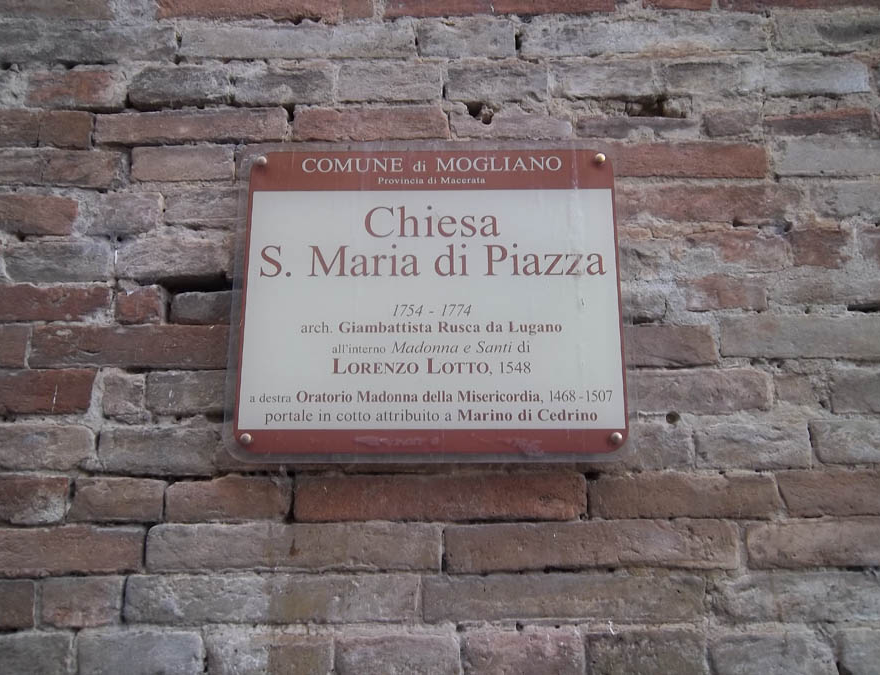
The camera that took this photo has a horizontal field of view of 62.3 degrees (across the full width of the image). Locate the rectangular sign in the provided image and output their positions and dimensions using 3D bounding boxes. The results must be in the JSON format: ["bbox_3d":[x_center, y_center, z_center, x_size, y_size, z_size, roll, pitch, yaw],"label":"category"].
[{"bbox_3d":[-0.011,-0.047,0.808,0.430,0.361,0.020,0,-13,1],"label":"rectangular sign"}]

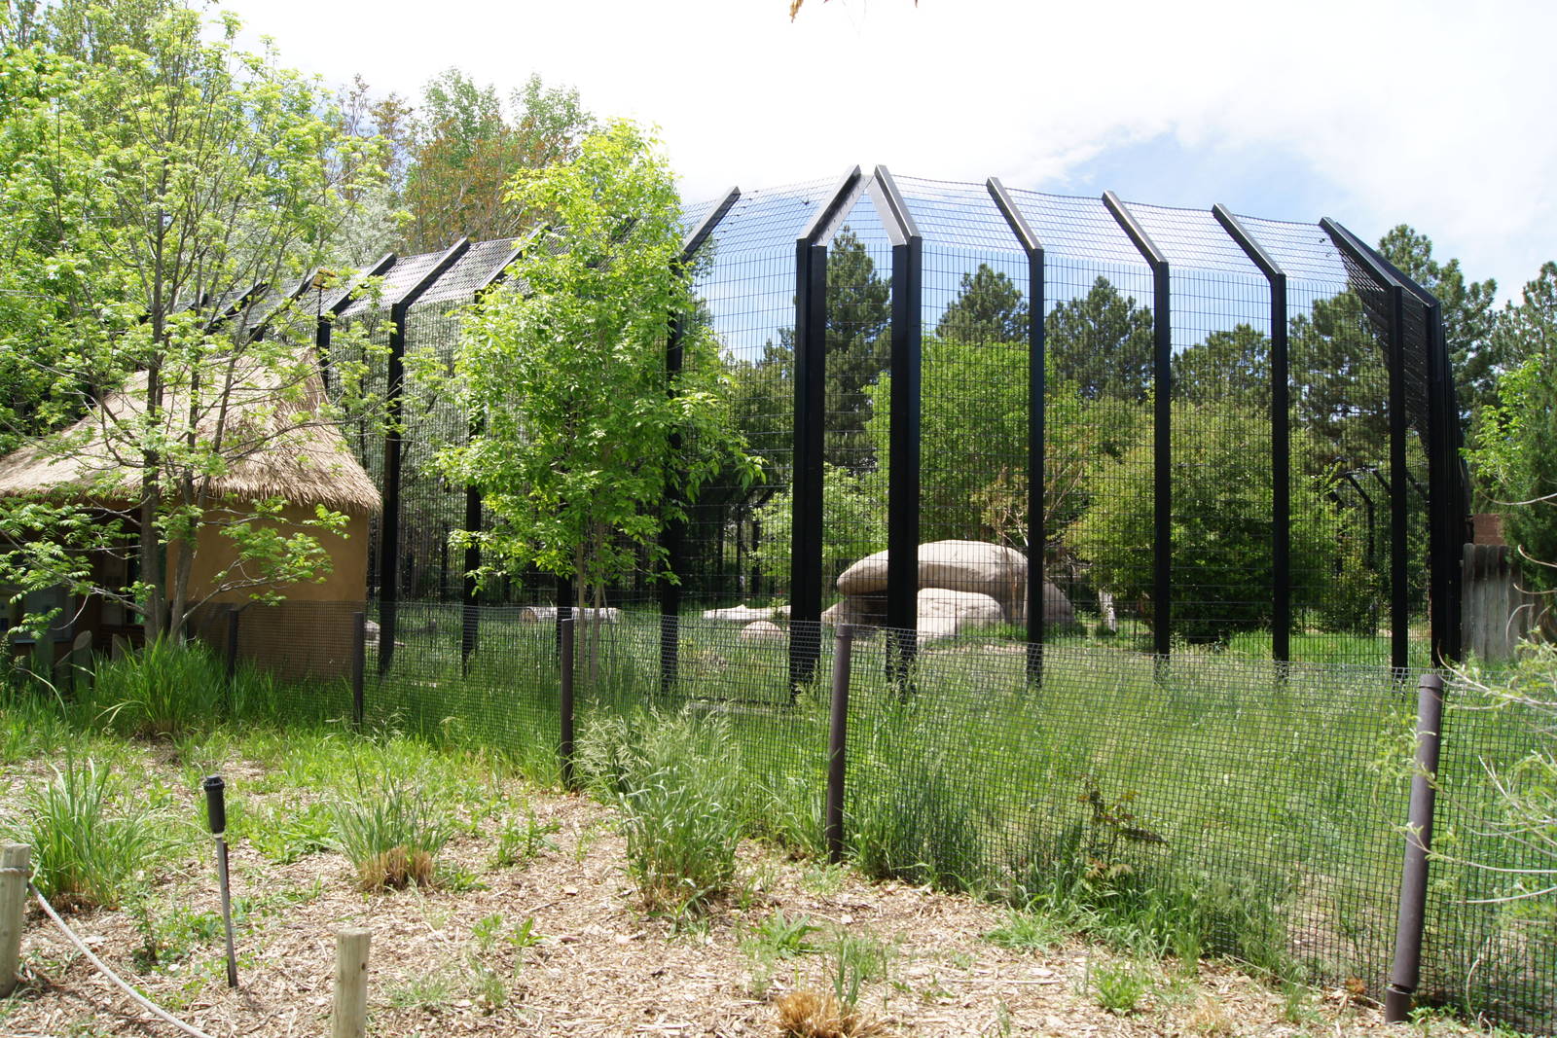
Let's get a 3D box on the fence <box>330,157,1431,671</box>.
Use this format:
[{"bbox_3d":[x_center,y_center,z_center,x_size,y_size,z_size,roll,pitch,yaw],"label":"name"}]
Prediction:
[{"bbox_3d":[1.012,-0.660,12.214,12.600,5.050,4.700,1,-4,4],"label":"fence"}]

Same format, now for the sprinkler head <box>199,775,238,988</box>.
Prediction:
[{"bbox_3d":[-1.778,1.161,3.740,0.068,0.668,0.068,-6,-3,0],"label":"sprinkler head"}]

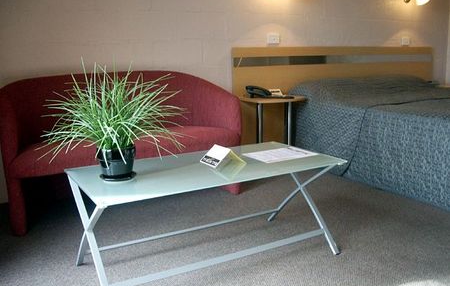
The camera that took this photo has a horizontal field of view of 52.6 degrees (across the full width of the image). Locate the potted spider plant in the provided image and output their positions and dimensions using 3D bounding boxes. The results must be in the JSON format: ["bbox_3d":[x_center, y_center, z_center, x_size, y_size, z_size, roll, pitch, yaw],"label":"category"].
[{"bbox_3d":[-0.411,-0.085,1.700,0.522,0.439,0.491,-4,11,-13],"label":"potted spider plant"}]

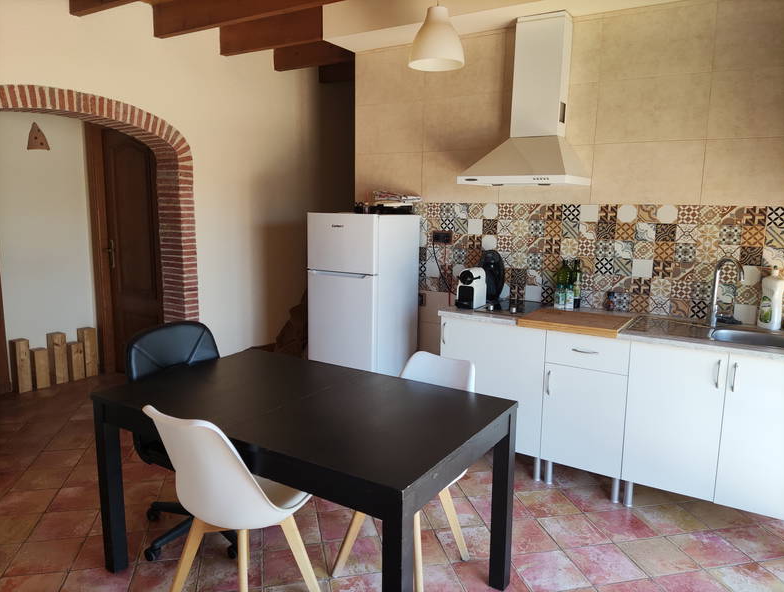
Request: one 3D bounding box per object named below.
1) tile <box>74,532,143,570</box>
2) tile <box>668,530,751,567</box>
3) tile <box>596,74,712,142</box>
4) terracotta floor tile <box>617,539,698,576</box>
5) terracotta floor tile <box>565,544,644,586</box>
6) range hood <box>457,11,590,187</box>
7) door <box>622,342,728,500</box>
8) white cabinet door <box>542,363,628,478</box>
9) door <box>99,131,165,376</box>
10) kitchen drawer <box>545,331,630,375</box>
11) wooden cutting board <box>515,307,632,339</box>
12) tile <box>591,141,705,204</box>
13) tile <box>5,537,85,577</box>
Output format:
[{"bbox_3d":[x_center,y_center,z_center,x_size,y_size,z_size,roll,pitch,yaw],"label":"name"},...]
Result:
[{"bbox_3d":[-1.202,1.094,2.537,0.247,0.012,0.247,-2,10,-12],"label":"tile"},{"bbox_3d":[1.384,1.106,2.582,0.247,0.012,0.247,-2,10,-12],"label":"tile"},{"bbox_3d":[1.356,-0.971,3.108,0.546,0.327,0.010,6,11,32],"label":"tile"},{"bbox_3d":[1.128,1.110,2.517,0.247,0.012,0.247,-1,9,-12],"label":"terracotta floor tile"},{"bbox_3d":[0.886,1.116,2.464,0.247,0.012,0.247,-1,9,-12],"label":"terracotta floor tile"},{"bbox_3d":[0.746,-1.071,3.232,0.600,0.915,0.475,7,11,33],"label":"range hood"},{"bbox_3d":[1.280,0.564,2.708,0.396,0.684,0.018,6,11,32],"label":"door"},{"bbox_3d":[0.945,0.611,2.936,0.396,0.514,0.018,6,11,32],"label":"white cabinet door"},{"bbox_3d":[-2.046,-0.313,4.756,0.725,2.020,0.040,6,11,32],"label":"door"},{"bbox_3d":[1.063,0.245,3.057,0.398,0.170,0.450,7,11,33],"label":"kitchen drawer"},{"bbox_3d":[0.926,0.136,3.001,0.482,0.039,0.332,7,11,33],"label":"wooden cutting board"},{"bbox_3d":[1.353,-0.646,3.161,0.546,0.326,0.010,6,11,32],"label":"tile"},{"bbox_3d":[-1.445,1.093,2.482,0.247,0.012,0.247,-1,9,-12],"label":"tile"}]

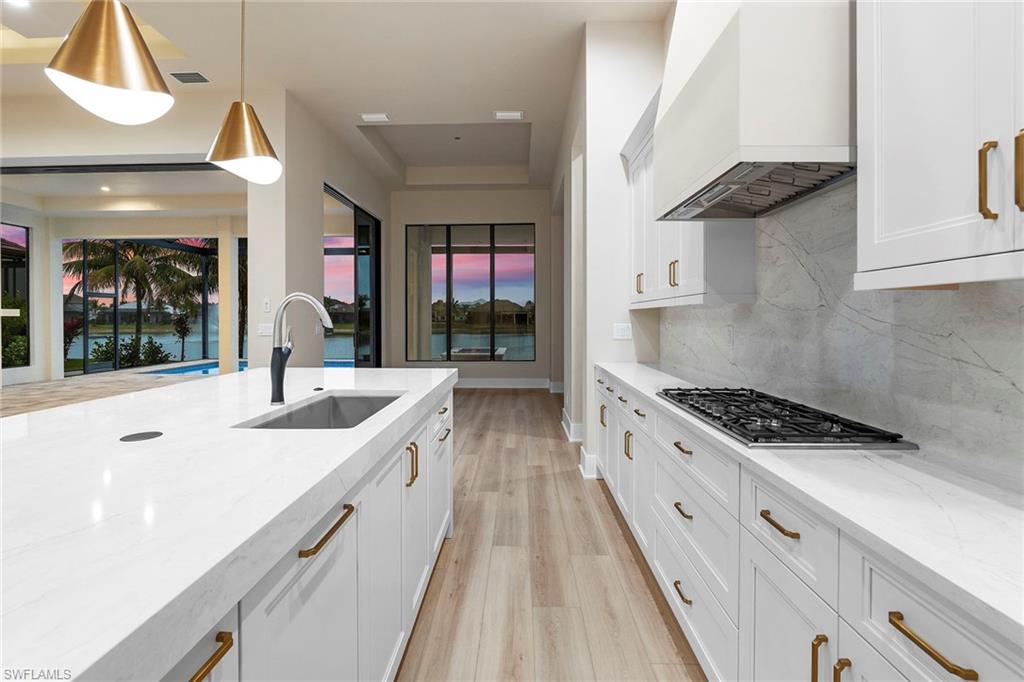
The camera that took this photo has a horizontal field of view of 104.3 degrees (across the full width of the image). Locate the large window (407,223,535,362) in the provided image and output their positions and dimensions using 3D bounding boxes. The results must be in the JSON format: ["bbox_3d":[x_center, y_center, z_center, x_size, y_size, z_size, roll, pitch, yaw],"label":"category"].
[{"bbox_3d":[-0.818,-0.962,7.850,2.520,2.740,0.140,0,3,1],"label":"large window"}]

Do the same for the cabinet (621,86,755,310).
[{"bbox_3d":[1.116,-0.862,2.755,0.320,1.261,1.390,0,3,1],"label":"cabinet"}]

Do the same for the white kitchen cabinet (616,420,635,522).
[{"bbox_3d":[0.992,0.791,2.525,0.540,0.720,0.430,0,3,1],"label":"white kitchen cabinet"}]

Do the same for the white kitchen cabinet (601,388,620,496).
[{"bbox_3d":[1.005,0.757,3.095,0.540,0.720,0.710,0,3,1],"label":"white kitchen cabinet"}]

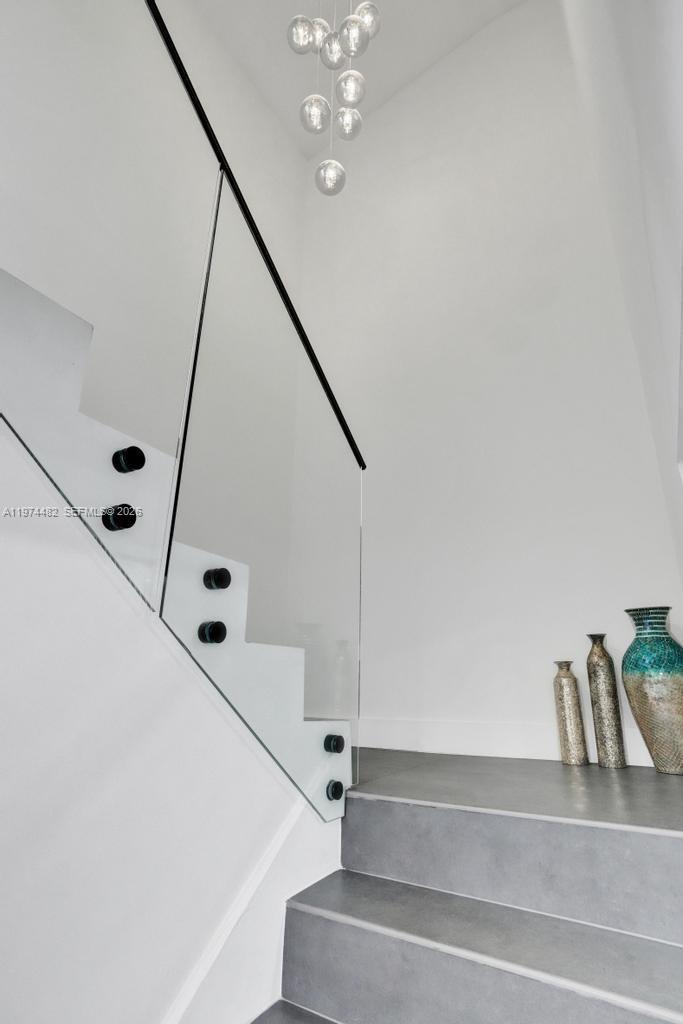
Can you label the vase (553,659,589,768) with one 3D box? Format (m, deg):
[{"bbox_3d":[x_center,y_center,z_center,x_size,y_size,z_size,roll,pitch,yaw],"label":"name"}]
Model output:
[{"bbox_3d":[0.891,0.778,1.779,0.091,0.370,0.091,-11,-24,31],"label":"vase"}]

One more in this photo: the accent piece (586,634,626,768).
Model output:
[{"bbox_3d":[1.014,0.718,1.762,0.097,0.472,0.097,-11,-24,31],"label":"accent piece"}]

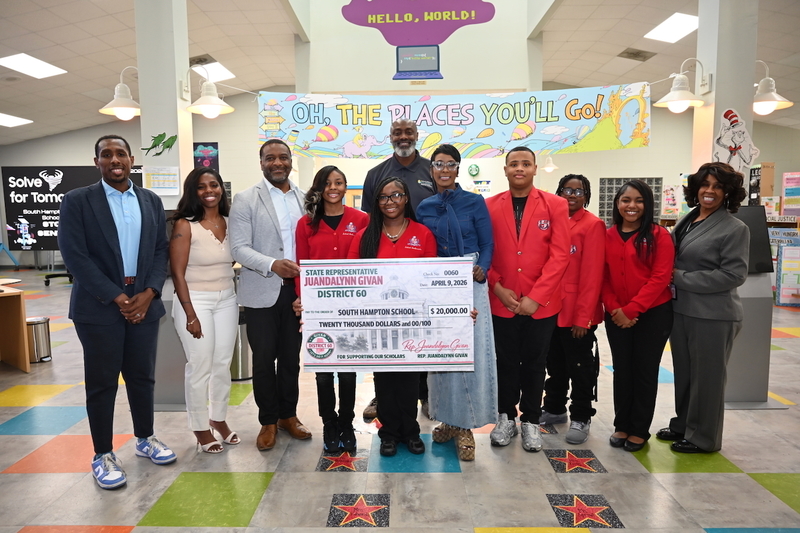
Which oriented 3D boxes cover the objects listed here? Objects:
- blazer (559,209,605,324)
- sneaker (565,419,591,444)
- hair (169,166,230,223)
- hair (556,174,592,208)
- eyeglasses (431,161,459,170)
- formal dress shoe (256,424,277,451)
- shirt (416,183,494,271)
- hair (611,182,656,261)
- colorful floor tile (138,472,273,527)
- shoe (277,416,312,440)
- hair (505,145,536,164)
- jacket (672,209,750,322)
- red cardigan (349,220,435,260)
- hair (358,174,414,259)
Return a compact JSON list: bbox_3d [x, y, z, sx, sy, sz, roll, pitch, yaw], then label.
[{"bbox_3d":[1.040,0.009,3.195,0.430,0.700,0.300,3,6,32],"label":"blazer"},{"bbox_3d":[1.042,0.924,3.088,0.105,0.110,0.280,2,6,26],"label":"sneaker"},{"bbox_3d":[-1.153,-0.412,3.069,0.340,0.320,0.250,-2,6,-17],"label":"hair"},{"bbox_3d":[1.061,-0.448,3.250,0.215,0.215,0.220,1,6,17],"label":"hair"},{"bbox_3d":[0.236,-0.536,2.830,0.143,0.052,0.130,0,5,5],"label":"eyeglasses"},{"bbox_3d":[-0.757,0.934,3.045,0.105,0.110,0.295,-1,5,-7],"label":"formal dress shoe"},{"bbox_3d":[0.301,-0.190,2.893,0.420,0.510,0.280,0,5,5],"label":"shirt"},{"bbox_3d":[1.315,-0.258,2.990,0.240,0.440,0.250,2,6,24],"label":"hair"},{"bbox_3d":[-0.852,1.048,2.425,0.463,0.007,0.463,0,5,1],"label":"colorful floor tile"},{"bbox_3d":[-0.624,0.924,3.146,0.295,0.110,0.105,5,7,41],"label":"shoe"},{"bbox_3d":[0.670,-0.598,2.951,0.165,0.135,0.185,1,5,8],"label":"hair"},{"bbox_3d":[1.748,-0.012,3.055,0.340,0.650,0.430,-3,6,-30],"label":"jacket"},{"bbox_3d":[-0.048,0.011,2.994,0.480,0.570,0.290,0,5,0],"label":"red cardigan"},{"bbox_3d":[-0.075,-0.256,2.969,0.300,0.480,0.260,0,5,0],"label":"hair"}]

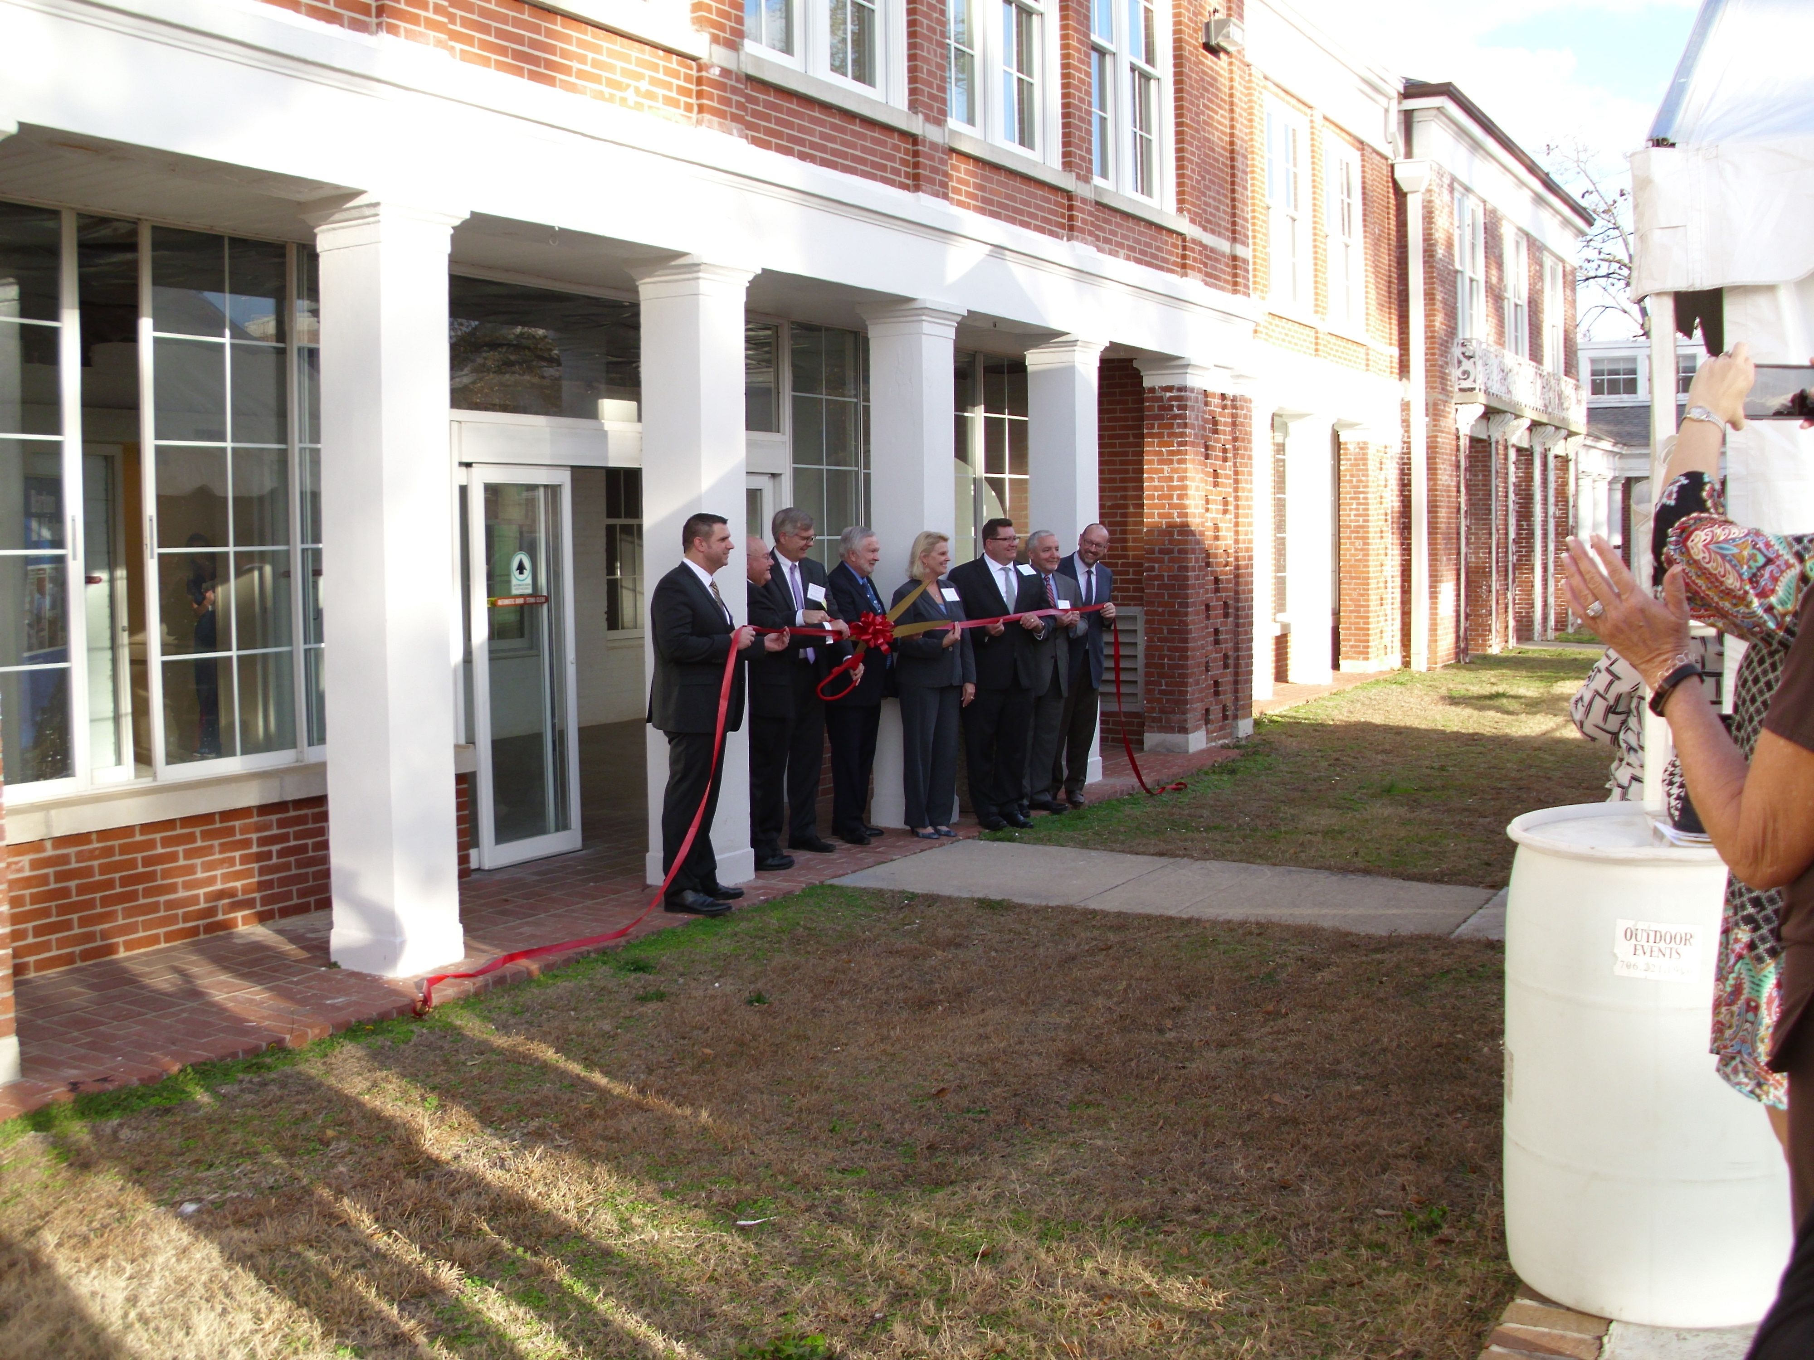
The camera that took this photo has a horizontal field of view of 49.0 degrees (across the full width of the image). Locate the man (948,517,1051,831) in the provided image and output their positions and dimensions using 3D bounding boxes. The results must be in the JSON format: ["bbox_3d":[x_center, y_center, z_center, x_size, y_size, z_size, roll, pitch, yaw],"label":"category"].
[{"bbox_3d":[0.541,-0.045,11.613,0.380,1.800,0.580,4,6,45],"label":"man"}]

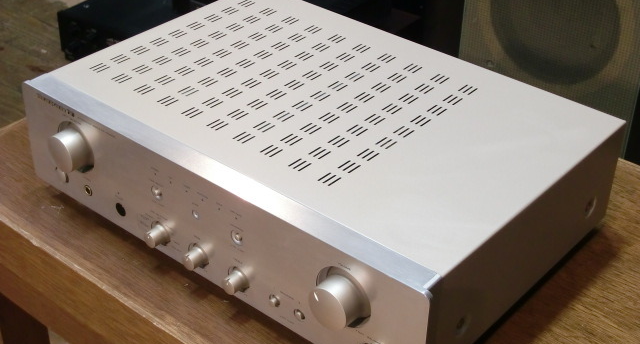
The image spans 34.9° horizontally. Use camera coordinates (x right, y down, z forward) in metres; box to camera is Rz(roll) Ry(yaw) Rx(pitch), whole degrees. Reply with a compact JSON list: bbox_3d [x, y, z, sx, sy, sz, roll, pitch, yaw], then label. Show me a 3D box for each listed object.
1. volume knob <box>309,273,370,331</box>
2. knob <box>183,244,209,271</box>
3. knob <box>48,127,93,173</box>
[{"bbox_3d":[0.012,0.095,0.745,0.036,0.036,0.022,26,41,32],"label":"volume knob"},{"bbox_3d":[-0.105,0.073,0.851,0.015,0.015,0.016,26,41,32],"label":"knob"},{"bbox_3d":[-0.224,-0.019,0.908,0.036,0.036,0.022,26,41,32],"label":"knob"}]

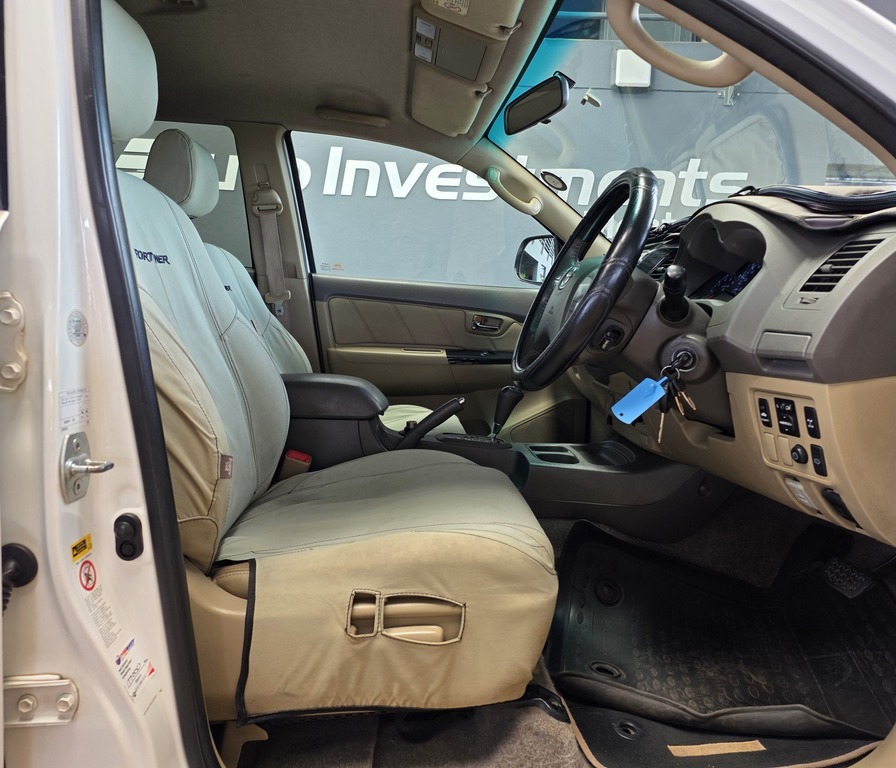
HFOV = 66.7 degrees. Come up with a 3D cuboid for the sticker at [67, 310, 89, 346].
[{"bbox_3d":[-0.331,-0.050,0.607,0.001,0.033,0.033,3,5,1],"label":"sticker"}]

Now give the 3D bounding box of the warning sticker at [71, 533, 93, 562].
[{"bbox_3d":[-0.334,0.150,0.621,0.001,0.015,0.030,3,5,1],"label":"warning sticker"}]

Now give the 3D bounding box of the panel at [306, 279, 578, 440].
[{"bbox_3d":[0.022,-0.004,2.136,0.900,0.620,0.120,2,5,-4],"label":"panel"}]

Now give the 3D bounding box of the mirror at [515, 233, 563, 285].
[{"bbox_3d":[0.325,-0.437,2.387,0.130,0.180,0.220,0,6,-24],"label":"mirror"}]

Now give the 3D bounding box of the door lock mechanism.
[{"bbox_3d":[-0.315,0.076,0.610,0.040,0.065,0.042,3,5,1],"label":"door lock mechanism"}]

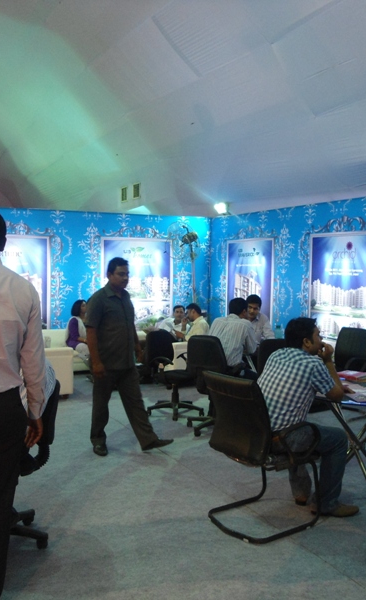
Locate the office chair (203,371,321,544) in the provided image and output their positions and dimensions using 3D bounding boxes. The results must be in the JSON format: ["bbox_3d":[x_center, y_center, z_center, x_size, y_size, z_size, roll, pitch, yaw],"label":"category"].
[{"bbox_3d":[0.538,0.928,3.828,0.590,0.930,0.550,-2,5,-36],"label":"office chair"}]

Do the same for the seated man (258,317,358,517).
[{"bbox_3d":[0.784,0.752,3.931,0.740,1.270,0.540,-2,5,-31],"label":"seated man"}]

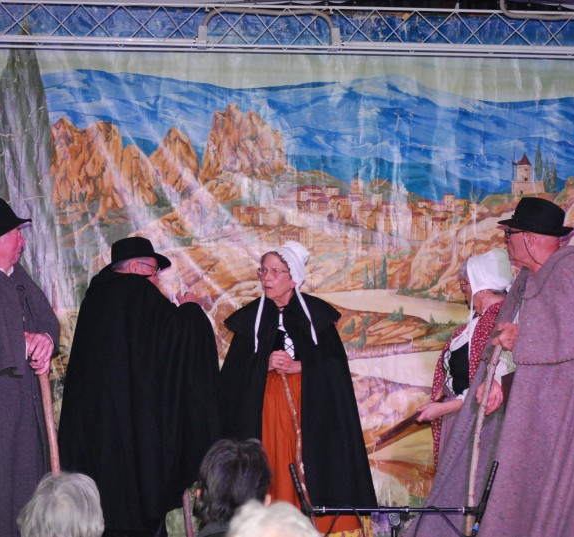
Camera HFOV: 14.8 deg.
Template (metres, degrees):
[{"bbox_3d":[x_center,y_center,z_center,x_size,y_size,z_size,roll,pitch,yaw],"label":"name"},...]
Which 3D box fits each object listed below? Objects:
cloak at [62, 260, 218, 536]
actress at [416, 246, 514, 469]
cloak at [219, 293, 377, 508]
[{"bbox_3d":[-0.660,0.601,9.800,0.720,1.220,0.580,0,0,37],"label":"cloak"},{"bbox_3d":[0.871,0.667,10.300,0.450,1.520,0.500,0,0,-37],"label":"actress"},{"bbox_3d":[0.029,0.614,9.950,0.760,1.020,0.500,0,0,7],"label":"cloak"}]

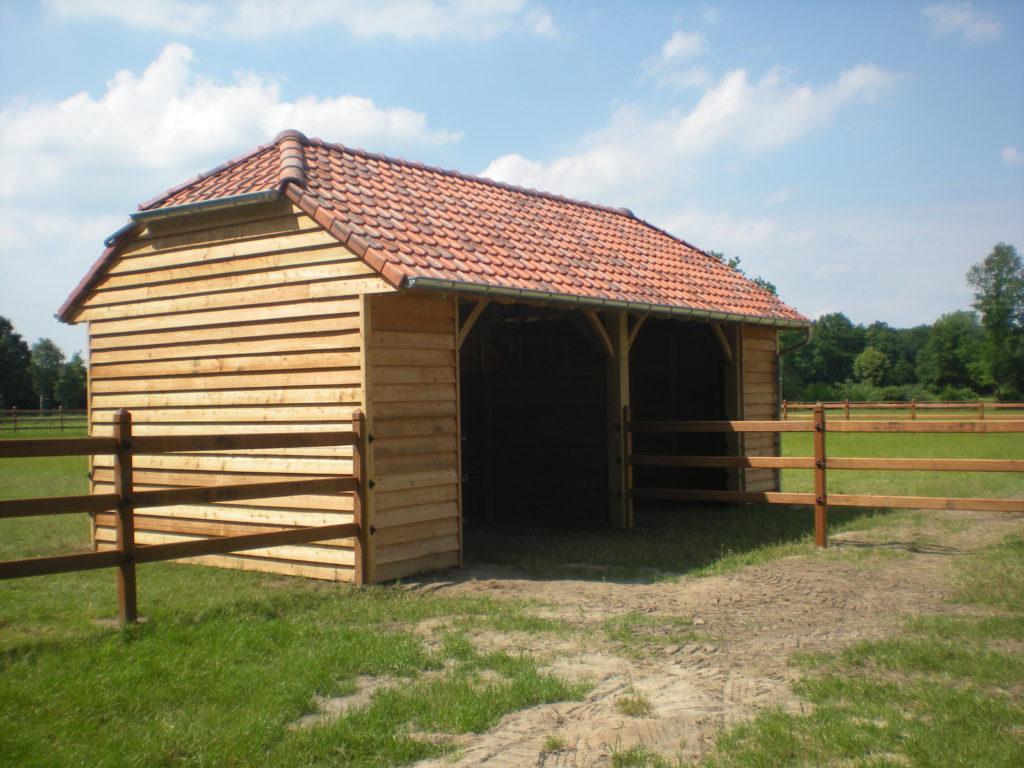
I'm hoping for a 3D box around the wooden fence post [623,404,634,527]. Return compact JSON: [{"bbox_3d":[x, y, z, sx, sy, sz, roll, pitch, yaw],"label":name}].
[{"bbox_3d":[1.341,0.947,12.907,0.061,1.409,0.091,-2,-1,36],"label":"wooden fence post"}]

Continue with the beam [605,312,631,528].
[{"bbox_3d":[1.233,0.418,12.987,0.182,2.473,0.167,-2,-1,36],"label":"beam"}]

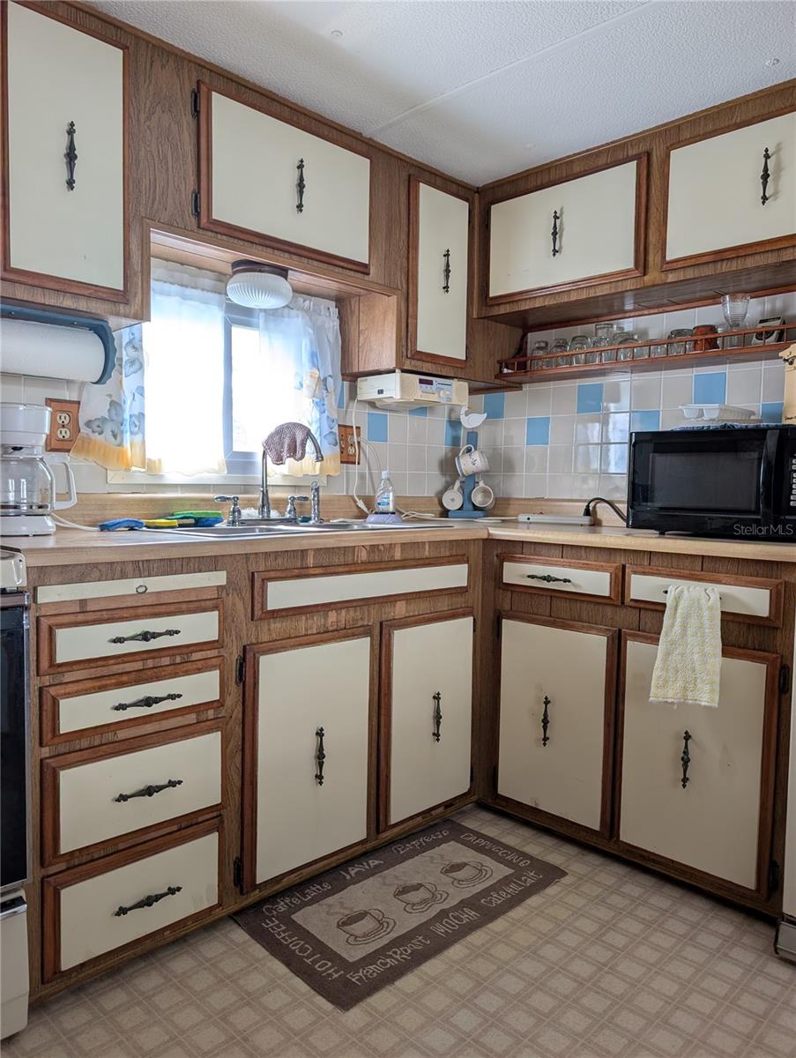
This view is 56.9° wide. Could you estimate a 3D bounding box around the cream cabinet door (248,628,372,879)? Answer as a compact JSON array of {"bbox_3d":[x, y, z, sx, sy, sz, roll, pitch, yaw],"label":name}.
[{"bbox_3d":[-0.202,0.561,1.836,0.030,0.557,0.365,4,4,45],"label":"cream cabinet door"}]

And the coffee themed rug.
[{"bbox_3d":[0.026,0.934,1.885,0.775,0.010,0.447,-2,5,-45],"label":"coffee themed rug"}]

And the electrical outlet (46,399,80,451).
[{"bbox_3d":[-0.884,-0.273,1.952,0.090,0.138,0.020,-2,5,-45],"label":"electrical outlet"}]

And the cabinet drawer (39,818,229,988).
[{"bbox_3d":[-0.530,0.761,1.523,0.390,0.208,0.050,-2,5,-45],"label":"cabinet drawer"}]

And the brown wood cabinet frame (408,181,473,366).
[{"bbox_3d":[0.148,-0.855,2.486,0.310,0.578,0.045,-2,5,-45],"label":"brown wood cabinet frame"}]

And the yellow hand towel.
[{"bbox_3d":[0.702,0.287,1.797,0.045,0.302,0.172,-2,5,-45],"label":"yellow hand towel"}]

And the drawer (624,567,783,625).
[{"bbox_3d":[0.736,0.160,1.801,0.045,0.112,0.387,-2,5,-45],"label":"drawer"}]

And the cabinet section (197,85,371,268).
[{"bbox_3d":[-0.289,-0.948,2.044,0.588,0.354,0.045,-2,5,-45],"label":"cabinet section"}]

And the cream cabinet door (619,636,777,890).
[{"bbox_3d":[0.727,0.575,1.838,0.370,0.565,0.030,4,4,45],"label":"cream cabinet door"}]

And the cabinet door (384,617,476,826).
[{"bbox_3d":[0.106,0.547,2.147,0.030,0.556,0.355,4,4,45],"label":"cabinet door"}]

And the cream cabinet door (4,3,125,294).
[{"bbox_3d":[-0.726,-0.826,1.619,0.272,0.575,0.045,-2,5,-45],"label":"cream cabinet door"}]

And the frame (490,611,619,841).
[{"bbox_3d":[0.443,0.550,2.112,0.045,0.592,0.395,-2,5,-45],"label":"frame"}]

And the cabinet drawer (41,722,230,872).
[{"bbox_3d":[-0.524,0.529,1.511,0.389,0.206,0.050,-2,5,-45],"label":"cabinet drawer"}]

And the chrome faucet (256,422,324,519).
[{"bbox_3d":[-0.321,-0.166,2.186,0.250,0.305,0.080,3,4,33],"label":"chrome faucet"}]

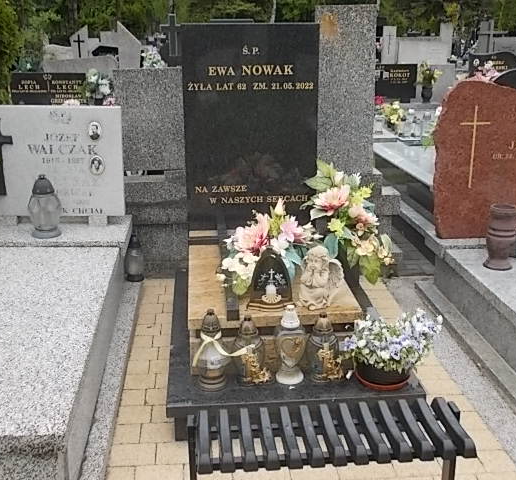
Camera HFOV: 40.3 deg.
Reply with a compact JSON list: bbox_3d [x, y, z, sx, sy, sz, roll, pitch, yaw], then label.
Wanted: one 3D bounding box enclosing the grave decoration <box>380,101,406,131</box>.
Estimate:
[{"bbox_3d":[1.296,-1.200,6.712,0.235,0.280,0.220,-1,19,-5],"label":"grave decoration"}]

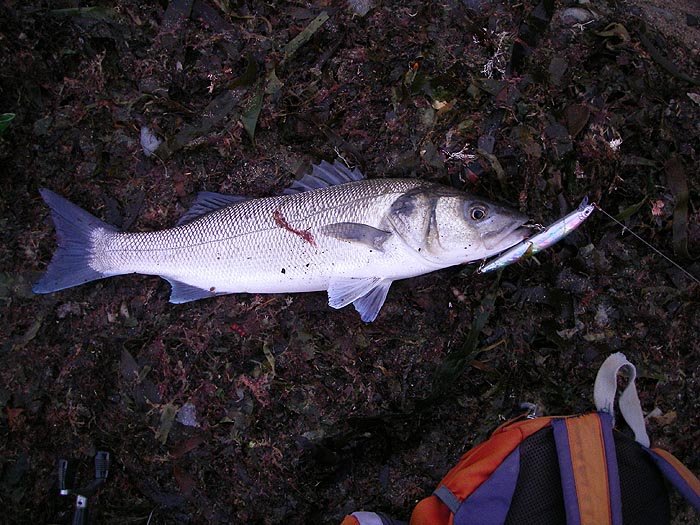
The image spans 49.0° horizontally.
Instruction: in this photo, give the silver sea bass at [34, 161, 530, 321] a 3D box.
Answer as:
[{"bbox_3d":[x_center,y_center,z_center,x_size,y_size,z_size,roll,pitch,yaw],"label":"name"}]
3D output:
[{"bbox_3d":[-0.072,-0.023,0.840,0.541,0.070,0.185,-2,75,-1],"label":"silver sea bass"}]

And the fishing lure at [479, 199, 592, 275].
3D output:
[{"bbox_3d":[0.207,-0.026,0.846,0.152,0.018,0.028,-30,77,-8],"label":"fishing lure"}]

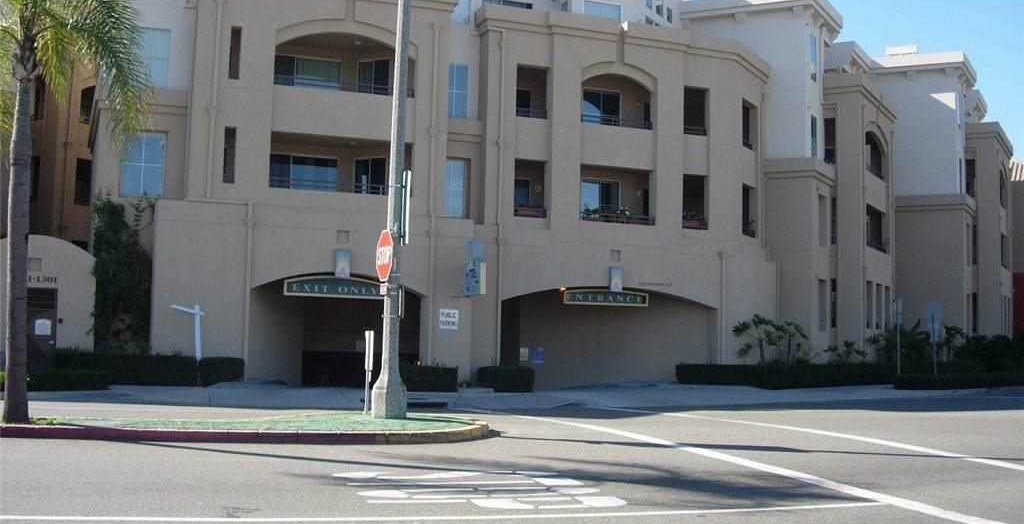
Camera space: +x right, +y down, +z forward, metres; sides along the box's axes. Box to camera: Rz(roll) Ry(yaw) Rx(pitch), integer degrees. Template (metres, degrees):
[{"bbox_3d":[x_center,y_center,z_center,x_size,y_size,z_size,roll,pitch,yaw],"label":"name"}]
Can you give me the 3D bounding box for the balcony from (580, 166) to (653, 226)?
[{"bbox_3d":[3.129,-2.089,36.790,2.592,1.846,1.400,3,-5,-21],"label":"balcony"}]

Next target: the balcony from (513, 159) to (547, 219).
[{"bbox_3d":[0.310,-2.236,35.700,1.076,1.807,1.400,3,-5,-21],"label":"balcony"}]

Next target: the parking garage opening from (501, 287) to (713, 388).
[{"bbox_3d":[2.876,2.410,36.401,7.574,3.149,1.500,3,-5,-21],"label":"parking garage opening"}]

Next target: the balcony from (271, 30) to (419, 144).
[{"bbox_3d":[-5.233,-5.186,33.923,4.245,3.135,1.700,3,-5,-21],"label":"balcony"}]

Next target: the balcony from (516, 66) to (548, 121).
[{"bbox_3d":[0.385,-5.284,35.963,1.067,1.673,1.400,3,-5,-21],"label":"balcony"}]

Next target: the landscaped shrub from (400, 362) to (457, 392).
[{"bbox_3d":[-2.431,3.267,31.734,1.419,0.786,1.200,3,-5,-21],"label":"landscaped shrub"}]

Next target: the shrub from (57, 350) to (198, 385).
[{"bbox_3d":[-10.216,2.843,29.911,3.425,0.868,1.000,3,-5,-21],"label":"shrub"}]

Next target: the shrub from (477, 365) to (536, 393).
[{"bbox_3d":[-0.203,3.381,32.649,1.316,0.766,1.300,3,-5,-21],"label":"shrub"}]

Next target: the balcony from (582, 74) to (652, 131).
[{"bbox_3d":[3.160,-5.178,37.038,2.555,1.773,1.400,3,-5,-21],"label":"balcony"}]

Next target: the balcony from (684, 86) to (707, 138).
[{"bbox_3d":[5.848,-4.962,38.071,0.857,1.621,1.400,3,-5,-21],"label":"balcony"}]

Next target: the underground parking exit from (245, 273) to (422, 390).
[{"bbox_3d":[-5.373,2.024,33.317,5.088,3.231,1.700,3,-5,-21],"label":"underground parking exit"}]

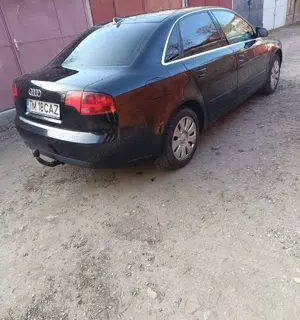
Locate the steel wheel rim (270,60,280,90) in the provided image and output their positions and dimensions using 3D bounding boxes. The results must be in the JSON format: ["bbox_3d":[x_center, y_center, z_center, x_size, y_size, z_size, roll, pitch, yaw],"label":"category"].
[{"bbox_3d":[1.958,-1.364,4.465,0.130,0.436,0.436,15,36,37],"label":"steel wheel rim"}]

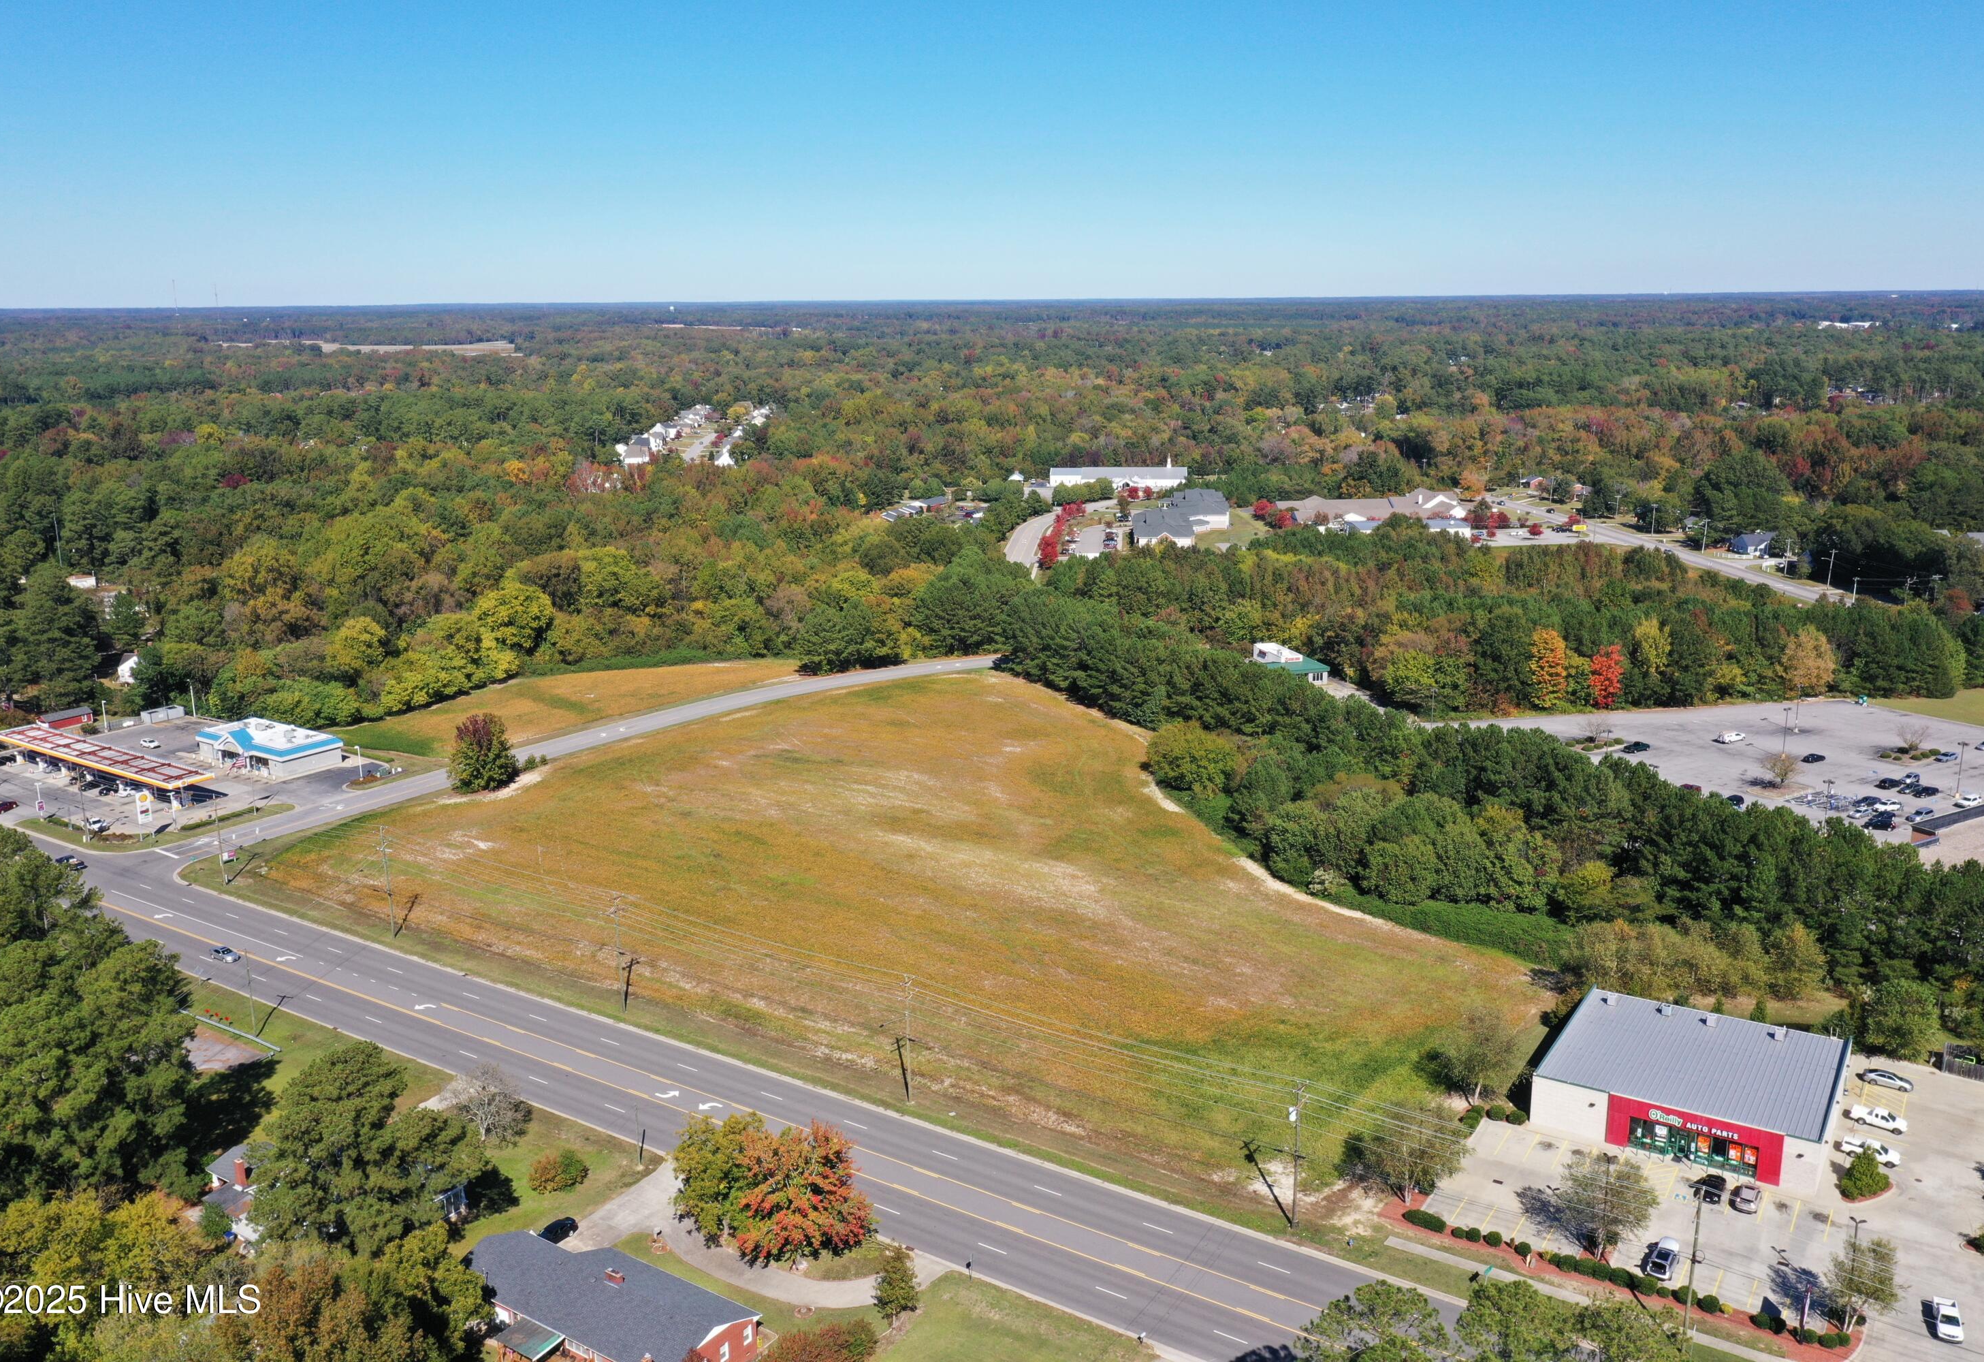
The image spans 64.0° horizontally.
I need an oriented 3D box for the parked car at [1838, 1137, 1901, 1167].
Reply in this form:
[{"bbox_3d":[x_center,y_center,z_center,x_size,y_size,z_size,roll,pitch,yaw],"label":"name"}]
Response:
[{"bbox_3d":[90.204,48.056,162.955,5.200,1.760,1.920,10,17,37],"label":"parked car"}]

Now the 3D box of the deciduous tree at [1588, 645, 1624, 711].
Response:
[{"bbox_3d":[130.286,-0.828,336.275,7.200,13.800,7.000,-1,14,0],"label":"deciduous tree"}]

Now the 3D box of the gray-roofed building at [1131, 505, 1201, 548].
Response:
[{"bbox_3d":[61.142,-53.717,564.800,22.500,9.300,22.000,1,14,5],"label":"gray-roofed building"}]

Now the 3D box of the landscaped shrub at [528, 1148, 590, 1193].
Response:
[{"bbox_3d":[-43.653,48.344,159.312,5.400,3.400,5.000,-4,14,-15],"label":"landscaped shrub"}]

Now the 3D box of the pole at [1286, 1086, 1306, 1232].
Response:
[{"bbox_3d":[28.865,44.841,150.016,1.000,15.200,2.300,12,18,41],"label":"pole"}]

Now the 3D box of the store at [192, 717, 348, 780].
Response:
[{"bbox_3d":[-138.962,12.509,306.059,27.600,5.200,12.900,9,16,33],"label":"store"}]

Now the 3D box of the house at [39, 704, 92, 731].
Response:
[{"bbox_3d":[-191.936,8.143,329.488,4.100,3.500,8.900,9,16,33],"label":"house"}]

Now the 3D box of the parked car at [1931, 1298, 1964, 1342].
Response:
[{"bbox_3d":[82.037,54.666,136.358,1.840,1.680,4.950,6,15,26],"label":"parked car"}]

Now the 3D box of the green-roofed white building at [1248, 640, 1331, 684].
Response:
[{"bbox_3d":[67.230,-3.560,362.460,13.000,6.200,17.500,-5,14,-17],"label":"green-roofed white building"}]

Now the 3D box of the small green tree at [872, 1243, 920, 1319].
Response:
[{"bbox_3d":[-8.465,52.073,137.352,4.000,7.800,4.000,-1,14,0],"label":"small green tree"}]

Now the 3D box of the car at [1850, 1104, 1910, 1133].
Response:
[{"bbox_3d":[92.326,45.737,165.313,5.250,1.700,1.850,9,17,35],"label":"car"}]

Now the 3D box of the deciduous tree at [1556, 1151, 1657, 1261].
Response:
[{"bbox_3d":[55.393,47.551,142.723,9.000,9.700,8.800,5,15,21],"label":"deciduous tree"}]

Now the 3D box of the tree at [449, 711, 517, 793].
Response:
[{"bbox_3d":[-92.140,12.700,287.104,12.200,13.000,11.800,-5,14,-17],"label":"tree"}]

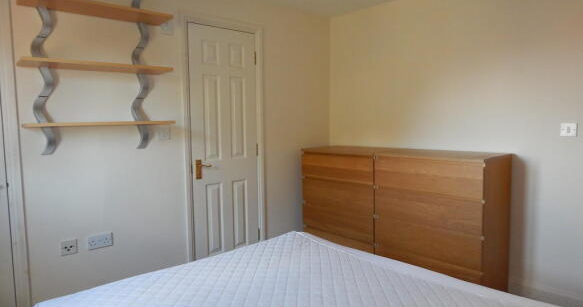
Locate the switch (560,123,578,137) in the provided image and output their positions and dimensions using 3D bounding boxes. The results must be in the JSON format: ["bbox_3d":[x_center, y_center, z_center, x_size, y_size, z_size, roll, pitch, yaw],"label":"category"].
[{"bbox_3d":[1.762,-0.148,2.461,0.012,0.086,0.086,-5,6,-42],"label":"switch"}]

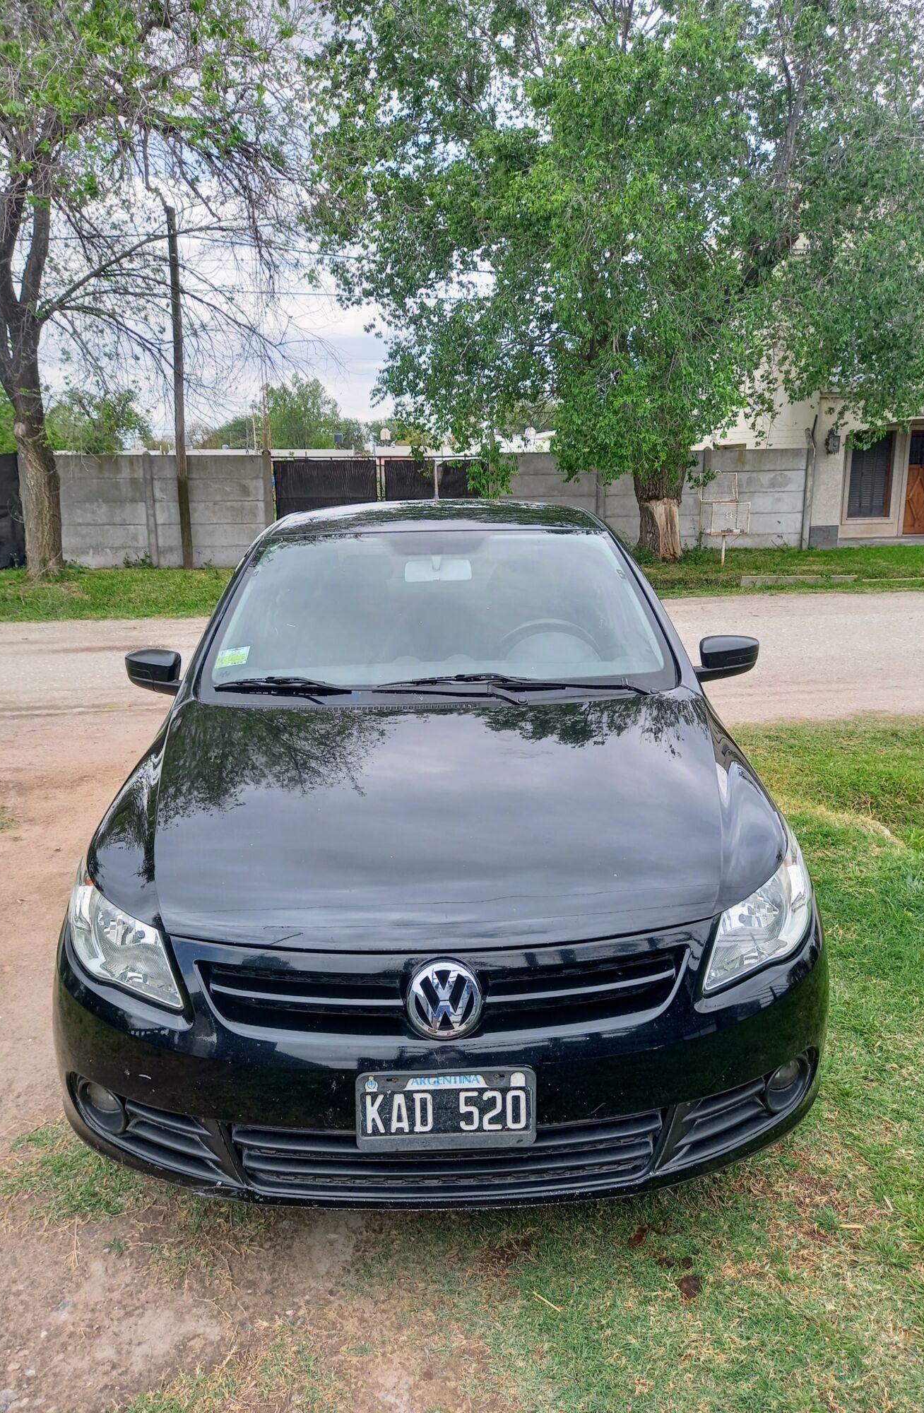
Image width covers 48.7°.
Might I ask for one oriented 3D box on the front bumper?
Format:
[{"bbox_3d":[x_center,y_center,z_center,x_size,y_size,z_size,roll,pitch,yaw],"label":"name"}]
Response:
[{"bbox_3d":[-0.035,0.654,2.041,1.650,0.525,0.470,-1,13,-1],"label":"front bumper"}]

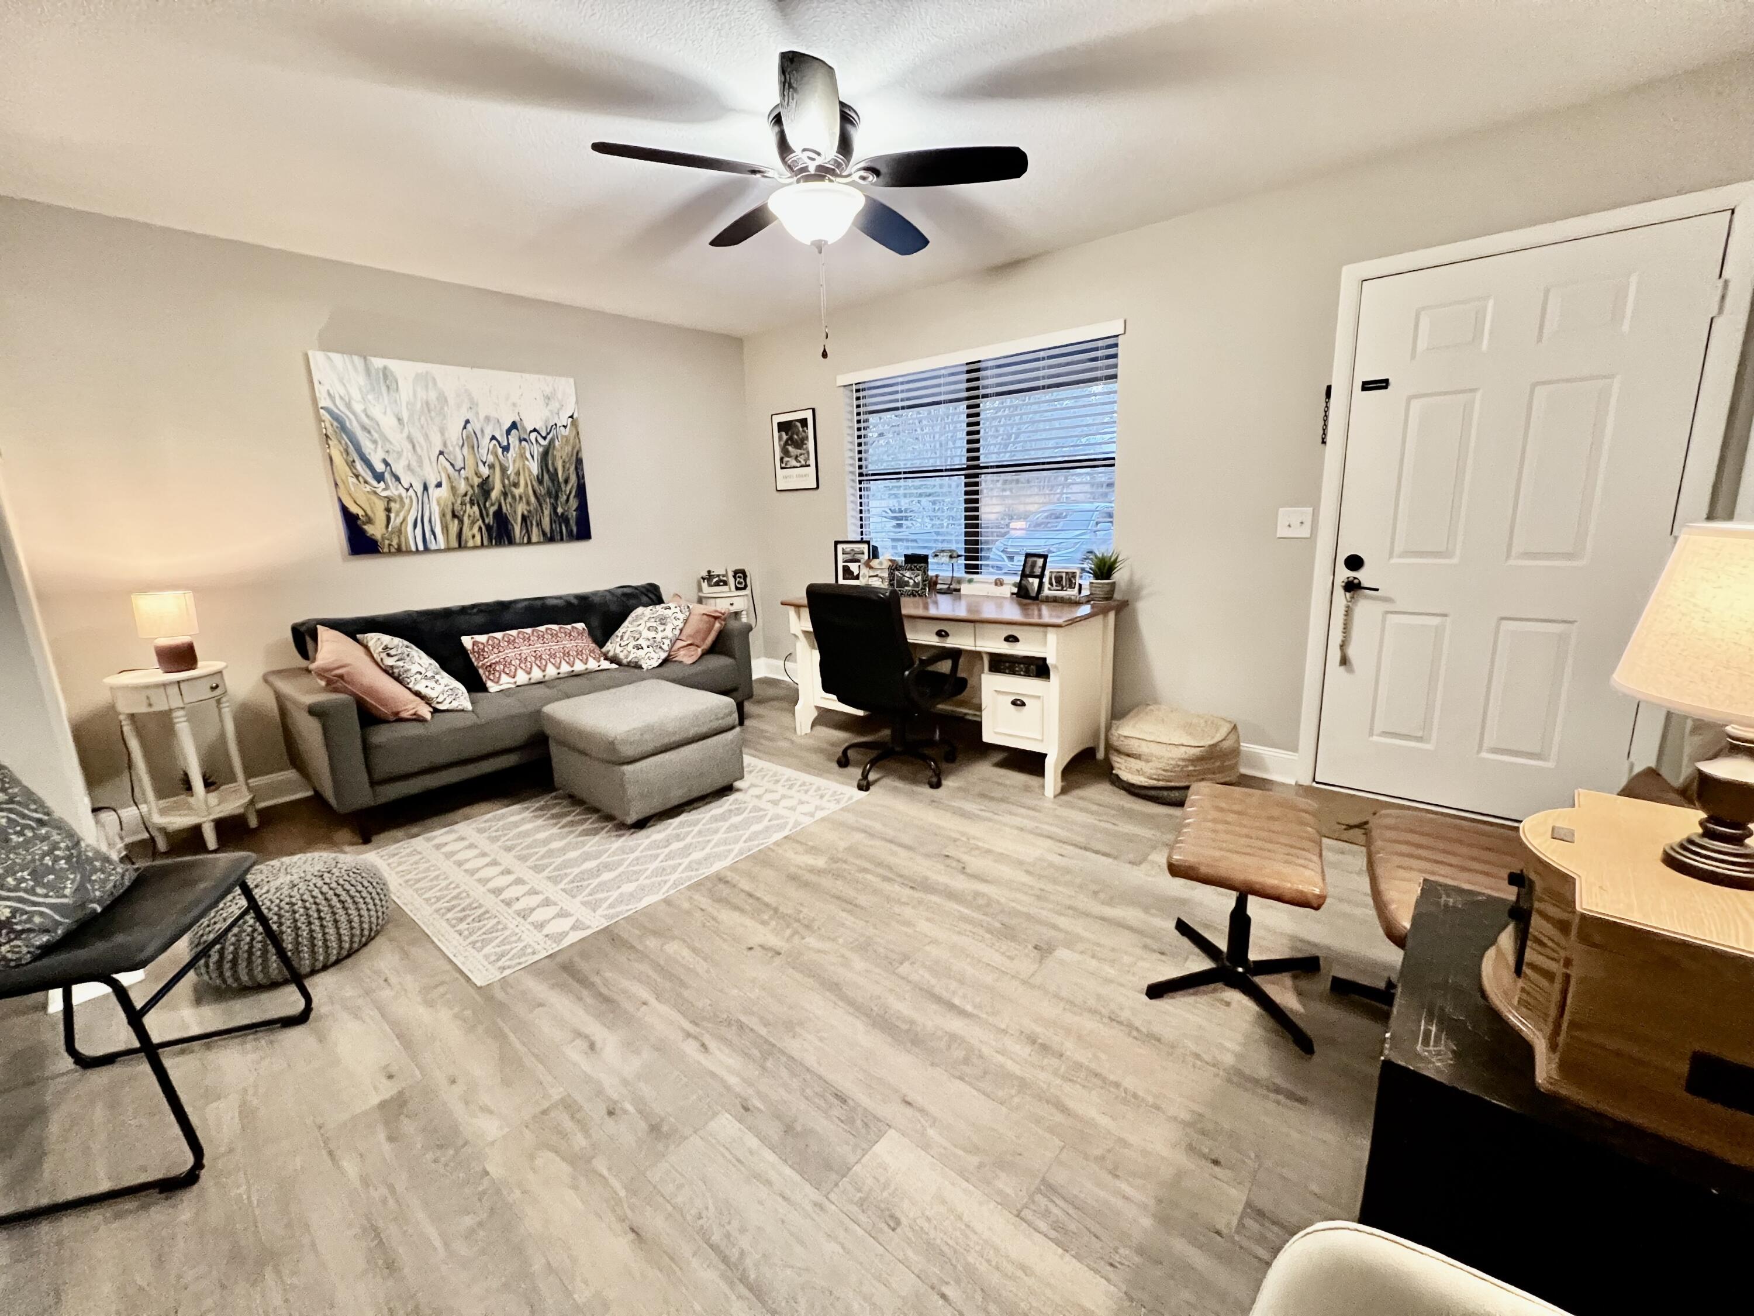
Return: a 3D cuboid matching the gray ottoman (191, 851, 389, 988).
[{"bbox_3d":[-1.652,0.735,1.876,0.430,0.275,0.430,8,15,37],"label":"gray ottoman"}]

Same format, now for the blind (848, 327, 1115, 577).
[{"bbox_3d":[0.481,-1.043,3.766,1.720,1.160,0.060,7,16,38],"label":"blind"}]

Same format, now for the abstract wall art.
[{"bbox_3d":[-2.287,-1.125,3.718,0.035,0.970,1.275,8,16,41],"label":"abstract wall art"}]

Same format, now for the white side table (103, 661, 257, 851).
[{"bbox_3d":[-2.715,0.397,2.607,0.340,0.690,0.340,-1,12,1],"label":"white side table"}]

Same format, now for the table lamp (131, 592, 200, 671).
[{"bbox_3d":[-3.017,-0.111,2.818,0.180,0.330,0.180,8,17,41],"label":"table lamp"}]

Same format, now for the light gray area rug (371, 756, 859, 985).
[{"bbox_3d":[-1.082,0.717,2.899,1.280,0.012,1.630,8,16,41],"label":"light gray area rug"}]

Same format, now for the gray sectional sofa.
[{"bbox_3d":[-1.832,0.153,3.672,0.880,0.860,2.130,8,16,41],"label":"gray sectional sofa"}]

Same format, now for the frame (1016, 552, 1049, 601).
[{"bbox_3d":[0.817,-0.423,3.452,0.130,0.240,0.075,8,16,41],"label":"frame"}]

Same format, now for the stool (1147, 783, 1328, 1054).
[{"bbox_3d":[0.929,0.635,1.663,0.350,0.420,0.430,6,14,31],"label":"stool"}]

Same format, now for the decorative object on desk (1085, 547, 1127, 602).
[{"bbox_3d":[1.101,-0.399,3.201,0.195,0.250,0.195,8,16,41],"label":"decorative object on desk"}]

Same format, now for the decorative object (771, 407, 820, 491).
[{"bbox_3d":[-0.572,-1.420,4.541,0.400,0.520,0.025,8,15,37],"label":"decorative object"}]

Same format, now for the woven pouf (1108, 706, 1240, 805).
[{"bbox_3d":[1.269,0.417,2.817,0.480,0.350,0.480,8,15,37],"label":"woven pouf"}]

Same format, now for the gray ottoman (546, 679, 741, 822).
[{"bbox_3d":[-1.050,0.403,2.991,0.620,0.430,0.590,8,15,37],"label":"gray ottoman"}]

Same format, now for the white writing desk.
[{"bbox_3d":[0.343,0.088,3.502,1.630,0.760,0.740,8,15,37],"label":"white writing desk"}]

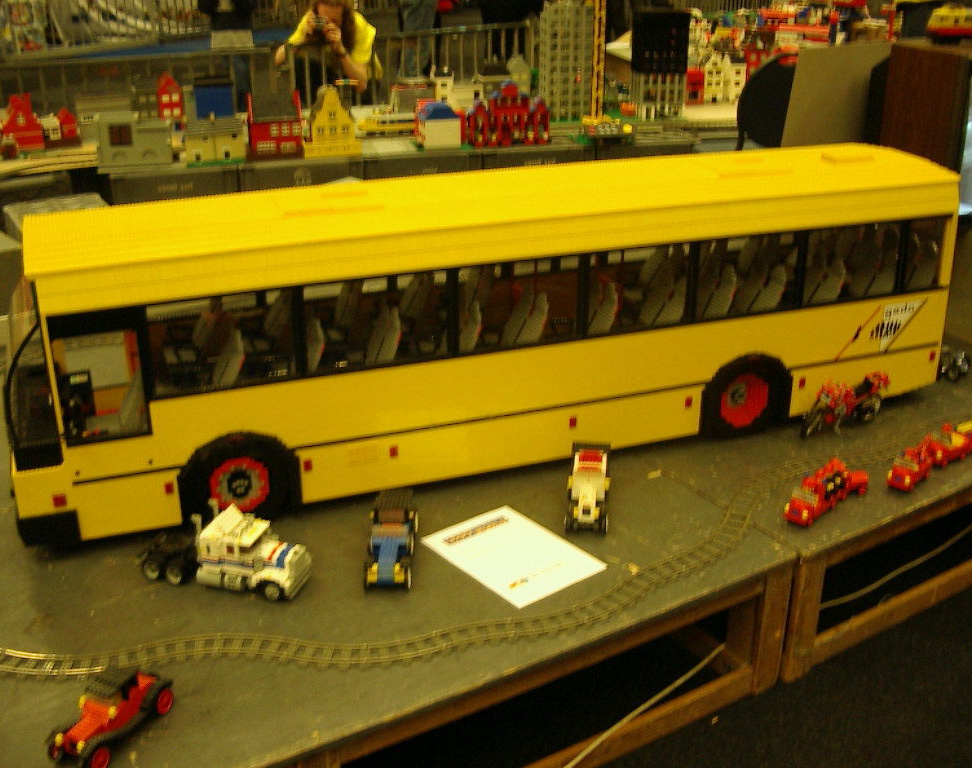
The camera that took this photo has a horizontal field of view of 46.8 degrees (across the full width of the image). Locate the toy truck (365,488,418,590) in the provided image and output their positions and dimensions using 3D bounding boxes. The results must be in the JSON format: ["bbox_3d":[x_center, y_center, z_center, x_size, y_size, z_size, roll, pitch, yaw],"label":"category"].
[{"bbox_3d":[-0.173,0.284,2.044,0.083,0.094,0.228,-1,22,0],"label":"toy truck"}]

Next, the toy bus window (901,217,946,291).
[{"bbox_3d":[0.984,-0.294,2.540,0.120,0.174,0.020,-9,24,-18],"label":"toy bus window"}]

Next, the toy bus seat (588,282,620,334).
[{"bbox_3d":[0.205,-0.131,2.354,0.120,0.190,0.098,-9,23,-18],"label":"toy bus seat"}]

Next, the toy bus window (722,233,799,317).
[{"bbox_3d":[0.582,-0.236,2.391,0.195,0.174,0.020,-9,24,-18],"label":"toy bus window"}]

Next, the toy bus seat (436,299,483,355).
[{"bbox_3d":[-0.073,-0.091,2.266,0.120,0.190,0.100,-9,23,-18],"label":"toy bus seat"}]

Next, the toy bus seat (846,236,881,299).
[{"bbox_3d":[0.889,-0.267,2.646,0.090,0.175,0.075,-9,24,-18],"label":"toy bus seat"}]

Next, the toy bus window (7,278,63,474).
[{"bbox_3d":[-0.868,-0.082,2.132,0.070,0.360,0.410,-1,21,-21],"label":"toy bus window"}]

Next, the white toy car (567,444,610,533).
[{"bbox_3d":[0.203,0.207,2.213,0.084,0.117,0.168,2,23,6],"label":"white toy car"}]

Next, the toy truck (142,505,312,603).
[{"bbox_3d":[-0.473,0.281,2.005,0.308,0.146,0.096,6,24,15],"label":"toy truck"}]

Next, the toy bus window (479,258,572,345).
[{"bbox_3d":[0.073,-0.161,2.220,0.230,0.175,0.015,-9,23,-18],"label":"toy bus window"}]

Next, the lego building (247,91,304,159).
[{"bbox_3d":[-0.651,-0.792,3.434,0.168,0.200,0.130,-6,23,-12],"label":"lego building"}]

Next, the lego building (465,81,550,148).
[{"bbox_3d":[0.060,-0.859,3.552,0.250,0.198,0.130,-5,23,-10],"label":"lego building"}]

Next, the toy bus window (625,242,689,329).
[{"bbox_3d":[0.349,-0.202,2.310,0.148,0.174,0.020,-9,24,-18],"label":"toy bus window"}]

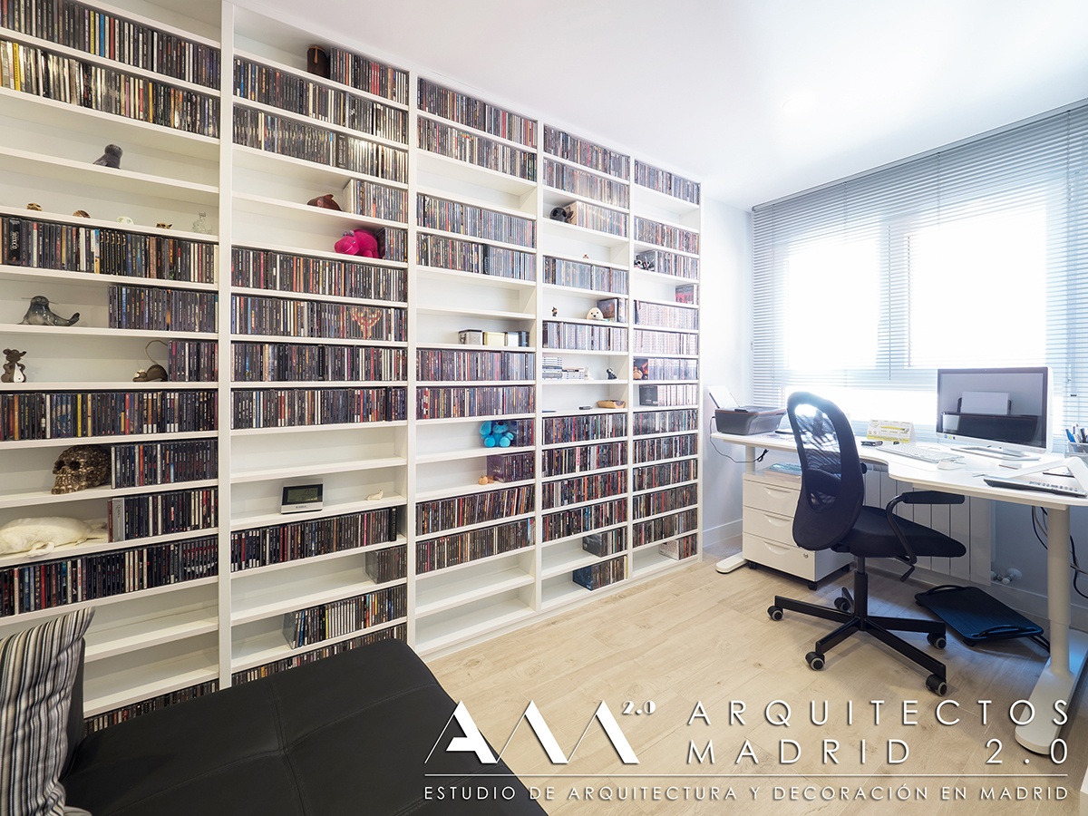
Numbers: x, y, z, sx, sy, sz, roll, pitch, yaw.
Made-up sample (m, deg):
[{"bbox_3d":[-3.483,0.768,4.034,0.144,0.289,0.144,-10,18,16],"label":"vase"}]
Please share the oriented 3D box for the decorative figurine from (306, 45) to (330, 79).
[{"bbox_3d":[-0.848,-1.272,1.650,0.075,0.120,0.075,-1,3,-27],"label":"decorative figurine"}]

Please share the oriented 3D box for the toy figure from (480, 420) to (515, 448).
[{"bbox_3d":[-0.227,0.124,2.113,0.150,0.130,0.105,0,2,-12],"label":"toy figure"}]

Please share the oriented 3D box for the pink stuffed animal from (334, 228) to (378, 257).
[{"bbox_3d":[-0.741,-0.643,1.733,0.110,0.120,0.130,1,2,17],"label":"pink stuffed animal"}]

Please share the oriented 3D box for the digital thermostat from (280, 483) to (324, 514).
[{"bbox_3d":[-0.890,0.330,1.625,0.132,0.095,0.045,-1,3,-26],"label":"digital thermostat"}]

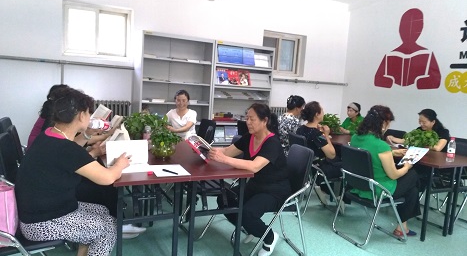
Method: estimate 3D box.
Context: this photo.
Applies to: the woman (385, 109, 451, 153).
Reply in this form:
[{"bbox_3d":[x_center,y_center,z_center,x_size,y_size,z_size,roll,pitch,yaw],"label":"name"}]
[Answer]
[{"bbox_3d":[2.401,0.371,4.568,0.794,1.241,0.596,-1,7,-34],"label":"woman"}]

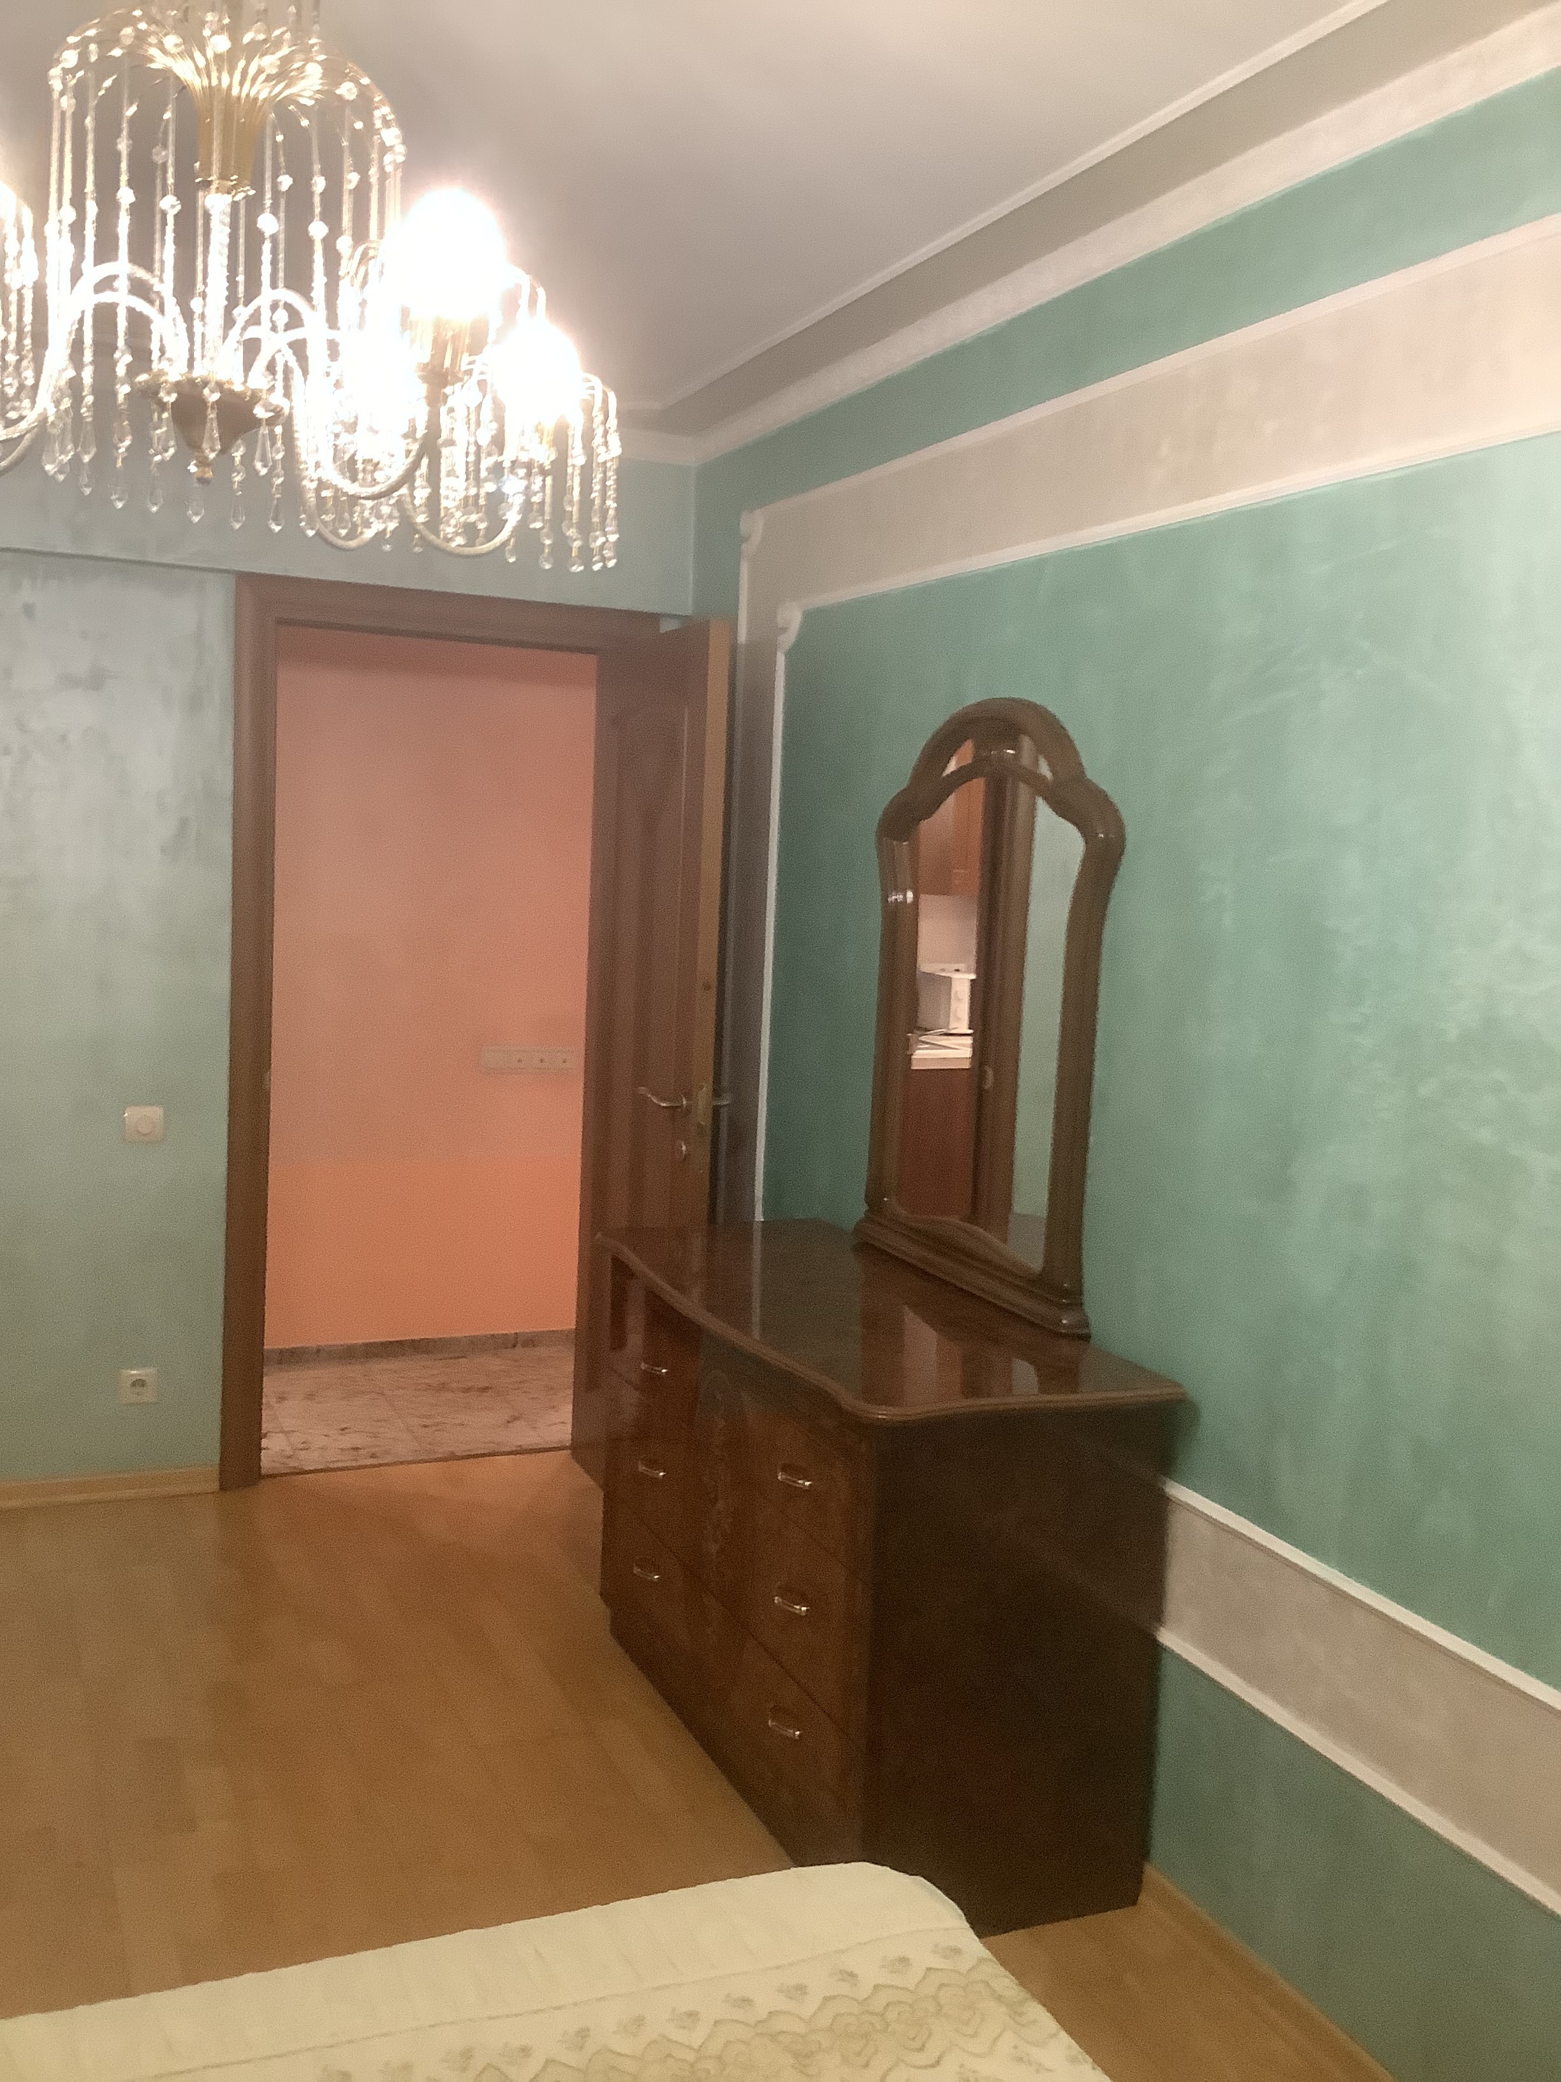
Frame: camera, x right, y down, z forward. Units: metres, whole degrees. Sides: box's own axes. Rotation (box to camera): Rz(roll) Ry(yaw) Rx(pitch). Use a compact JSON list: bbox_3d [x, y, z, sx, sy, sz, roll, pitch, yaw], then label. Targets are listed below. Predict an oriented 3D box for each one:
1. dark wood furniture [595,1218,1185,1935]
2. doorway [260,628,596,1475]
[{"bbox_3d":[0.087,0.834,3.262,0.522,0.778,1.305,0,6,-24],"label":"dark wood furniture"},{"bbox_3d":[-0.847,0.046,4.528,0.790,2.003,0.140,0,6,-24],"label":"doorway"}]

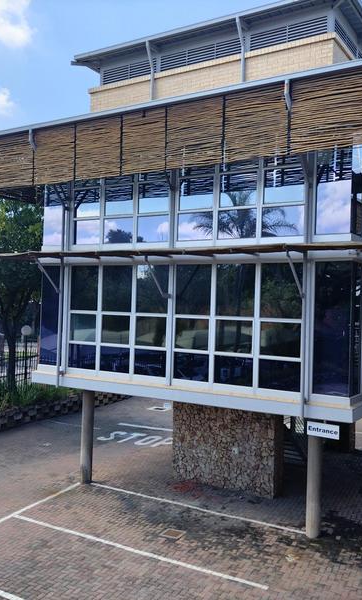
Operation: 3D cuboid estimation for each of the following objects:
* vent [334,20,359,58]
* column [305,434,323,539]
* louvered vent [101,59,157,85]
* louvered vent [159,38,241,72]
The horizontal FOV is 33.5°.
[{"bbox_3d":[3.423,-5.405,12.548,0.100,0.360,1.560,1,-1,32],"label":"vent"},{"bbox_3d":[2.645,3.393,11.833,0.290,2.480,0.290,1,-1,32],"label":"column"},{"bbox_3d":[-1.234,-5.483,14.484,1.600,0.360,0.100,1,-1,32],"label":"louvered vent"},{"bbox_3d":[0.467,-5.459,13.433,2.140,0.360,0.100,1,-1,32],"label":"louvered vent"}]

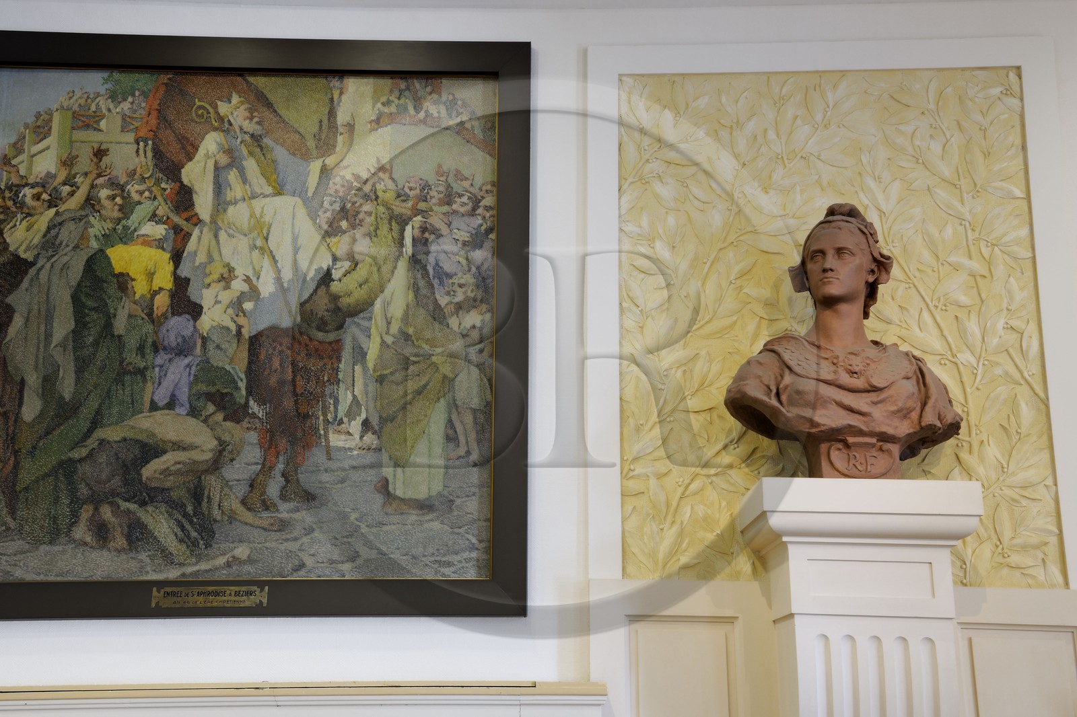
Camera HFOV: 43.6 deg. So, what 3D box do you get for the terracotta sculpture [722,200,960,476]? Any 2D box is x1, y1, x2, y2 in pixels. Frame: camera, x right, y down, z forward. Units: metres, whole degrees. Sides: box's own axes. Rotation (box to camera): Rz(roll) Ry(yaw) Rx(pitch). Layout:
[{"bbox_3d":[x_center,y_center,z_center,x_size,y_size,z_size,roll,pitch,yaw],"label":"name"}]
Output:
[{"bbox_3d":[0.748,-0.038,3.348,0.577,0.739,0.360,1,-14,-2],"label":"terracotta sculpture"}]

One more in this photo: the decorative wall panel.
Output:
[{"bbox_3d":[0.764,-0.115,3.571,1.095,1.400,0.050,0,-14,0],"label":"decorative wall panel"}]

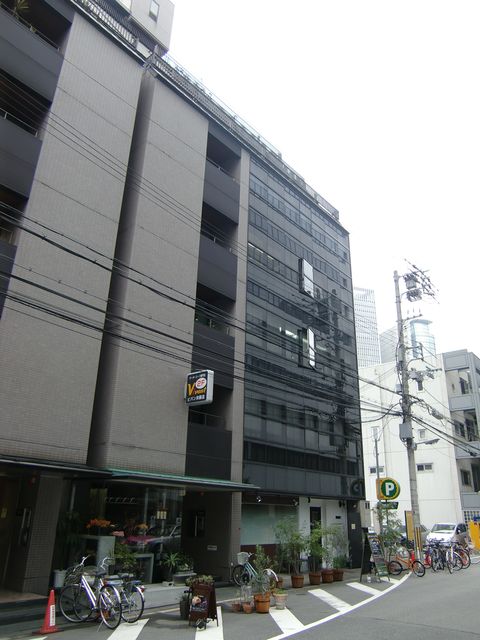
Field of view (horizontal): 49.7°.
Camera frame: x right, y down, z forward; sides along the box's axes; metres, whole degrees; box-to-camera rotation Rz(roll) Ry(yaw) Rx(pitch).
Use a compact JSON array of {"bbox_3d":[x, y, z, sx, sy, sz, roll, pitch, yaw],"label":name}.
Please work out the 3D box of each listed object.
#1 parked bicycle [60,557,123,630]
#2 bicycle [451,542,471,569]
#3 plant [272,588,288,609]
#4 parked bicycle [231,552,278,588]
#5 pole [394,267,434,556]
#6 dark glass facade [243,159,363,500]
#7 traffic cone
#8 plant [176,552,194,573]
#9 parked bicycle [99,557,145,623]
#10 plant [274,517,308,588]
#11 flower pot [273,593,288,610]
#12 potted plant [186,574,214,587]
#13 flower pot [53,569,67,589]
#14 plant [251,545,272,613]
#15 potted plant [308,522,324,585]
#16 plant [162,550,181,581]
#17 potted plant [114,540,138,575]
[{"bbox_3d":[-2.768,5.220,9.856,1.800,1.070,0.580,-17,-28,38],"label":"parked bicycle"},{"bbox_3d":[8.820,9.445,20.869,0.550,1.020,1.650,2,-21,-2],"label":"bicycle"},{"bbox_3d":[0.882,6.067,11.275,0.320,0.410,0.320,2,-22,1],"label":"plant"},{"bbox_3d":[0.403,7.305,15.111,1.690,1.000,0.550,-17,-28,38],"label":"parked bicycle"},{"bbox_3d":[8.614,4.007,25.351,1.600,14.565,1.100,-16,-27,37],"label":"pole"},{"bbox_3d":[2.771,0.582,22.272,0.500,13.274,8.460,-16,-27,37],"label":"dark glass facade"},{"bbox_3d":[-3.395,5.220,9.325,0.390,0.680,0.390,3,-21,-4],"label":"traffic cone"},{"bbox_3d":[-1.411,6.277,13.400,0.440,0.470,0.400,-16,-28,38],"label":"plant"},{"bbox_3d":[-2.530,5.449,10.380,1.680,1.030,0.560,-11,-25,30],"label":"parked bicycle"},{"bbox_3d":[1.562,7.008,15.632,0.880,1.885,0.920,1,-21,1],"label":"plant"},{"bbox_3d":[0.880,6.118,11.255,0.320,0.300,0.320,2,-22,1],"label":"flower pot"},{"bbox_3d":[-0.794,5.243,10.400,0.500,0.300,0.380,-16,-28,38],"label":"potted plant"},{"bbox_3d":[-3.966,5.738,11.486,0.280,0.370,0.280,1,-21,1],"label":"flower pot"},{"bbox_3d":[0.497,5.581,11.185,0.460,1.260,0.460,2,-22,1],"label":"plant"},{"bbox_3d":[2.328,7.343,16.344,0.540,1.776,0.540,1,-21,1],"label":"potted plant"},{"bbox_3d":[-1.867,6.710,14.164,0.460,0.750,0.460,2,-22,1],"label":"plant"},{"bbox_3d":[-2.849,6.146,13.210,0.600,0.860,0.620,-16,-27,37],"label":"potted plant"}]

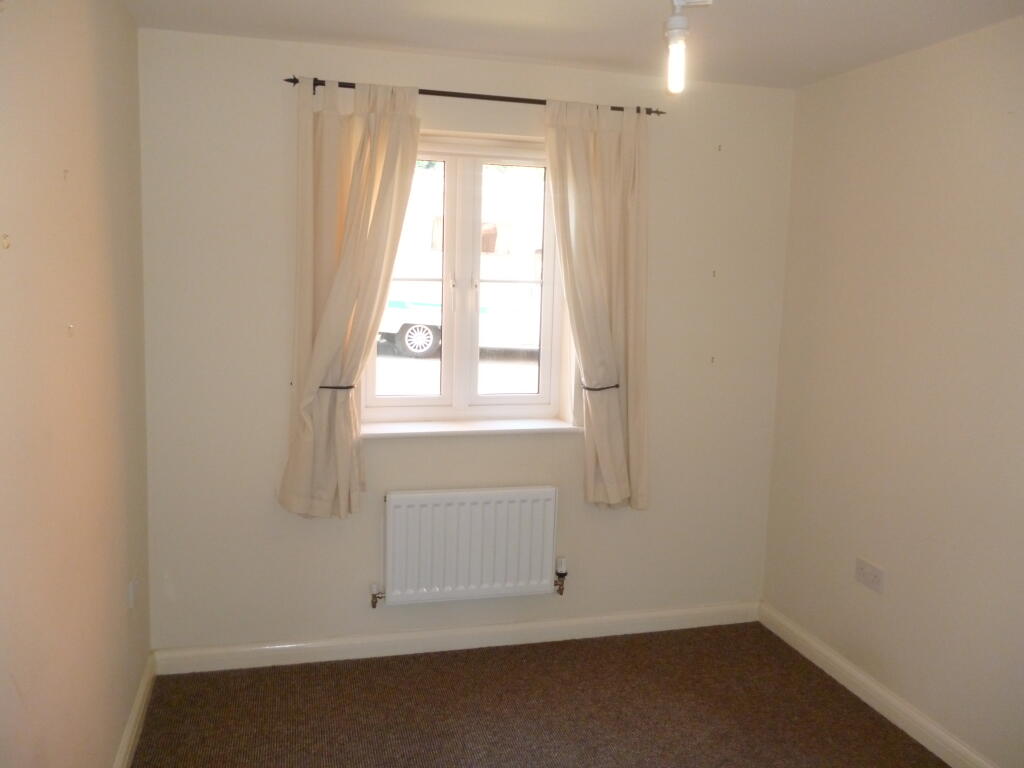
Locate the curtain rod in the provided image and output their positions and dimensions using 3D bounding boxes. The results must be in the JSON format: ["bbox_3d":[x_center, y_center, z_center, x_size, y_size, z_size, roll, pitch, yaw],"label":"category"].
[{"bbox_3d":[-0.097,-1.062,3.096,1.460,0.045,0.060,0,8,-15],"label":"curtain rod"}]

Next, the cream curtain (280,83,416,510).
[{"bbox_3d":[-0.605,-0.283,3.059,0.501,1.601,0.130,0,8,-15],"label":"cream curtain"}]

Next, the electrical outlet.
[{"bbox_3d":[1.326,0.717,3.086,0.012,0.087,0.147,0,8,-15],"label":"electrical outlet"}]

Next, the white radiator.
[{"bbox_3d":[-0.163,0.637,3.332,0.695,0.449,0.085,0,8,-15],"label":"white radiator"}]

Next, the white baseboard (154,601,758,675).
[{"bbox_3d":[-0.110,1.048,3.455,2.560,0.094,0.018,0,8,-15],"label":"white baseboard"}]

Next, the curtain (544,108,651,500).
[{"bbox_3d":[0.338,-0.276,3.317,0.488,1.625,0.125,0,8,-15],"label":"curtain"}]

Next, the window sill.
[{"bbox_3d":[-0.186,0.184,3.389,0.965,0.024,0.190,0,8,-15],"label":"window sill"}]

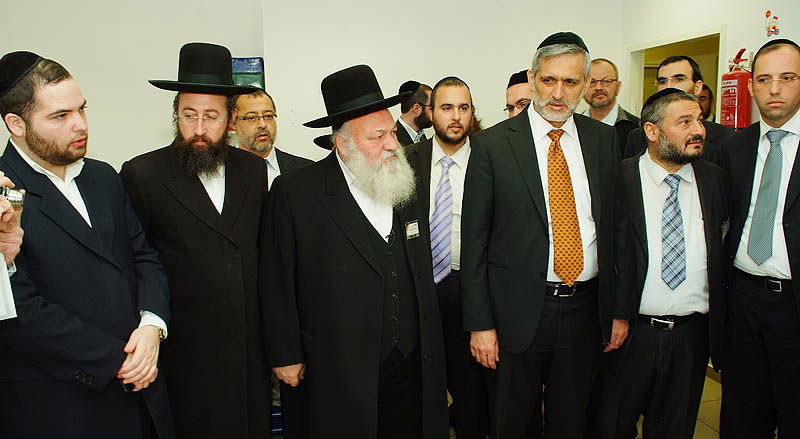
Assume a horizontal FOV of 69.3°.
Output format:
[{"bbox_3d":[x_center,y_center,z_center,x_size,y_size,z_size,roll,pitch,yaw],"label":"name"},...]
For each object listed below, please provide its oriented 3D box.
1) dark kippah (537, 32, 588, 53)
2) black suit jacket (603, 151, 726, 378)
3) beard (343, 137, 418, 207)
[{"bbox_3d":[0.498,-0.533,1.760,0.160,0.070,0.160,5,3,18],"label":"dark kippah"},{"bbox_3d":[0.863,0.137,1.930,0.480,0.730,0.310,1,6,18],"label":"black suit jacket"},{"bbox_3d":[-0.065,-0.139,1.750,0.170,0.215,0.175,13,15,42],"label":"beard"}]

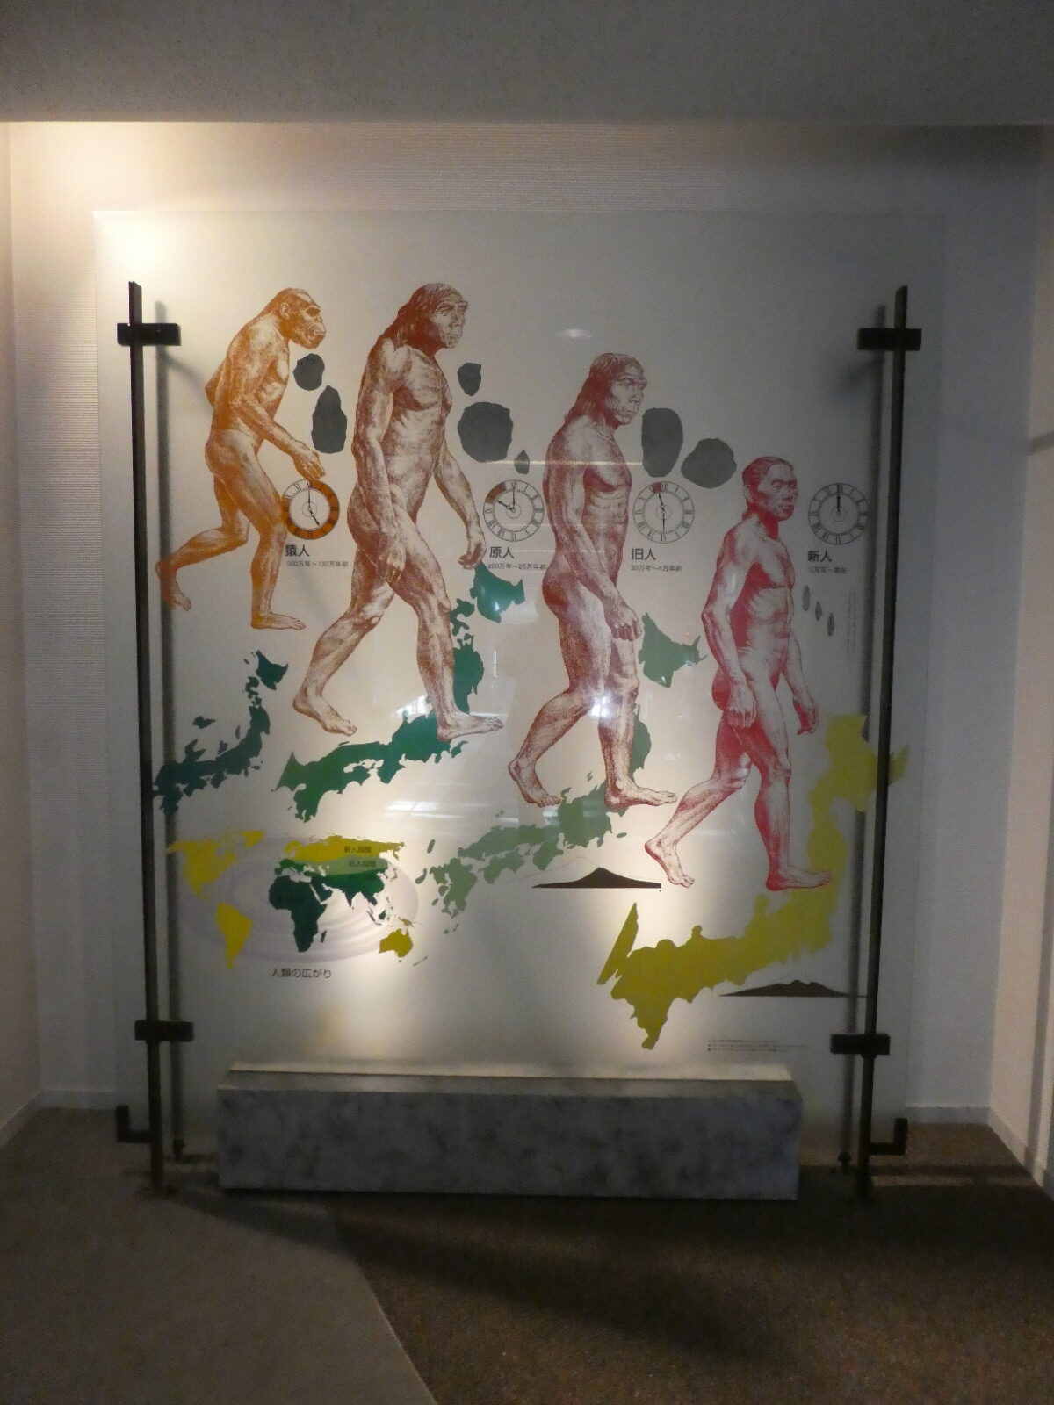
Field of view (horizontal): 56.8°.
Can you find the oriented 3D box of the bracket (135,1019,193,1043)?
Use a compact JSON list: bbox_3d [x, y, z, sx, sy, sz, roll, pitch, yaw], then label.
[{"bbox_3d":[-0.981,0.893,2.639,0.151,0.049,0.026,1,5,1],"label":"bracket"}]

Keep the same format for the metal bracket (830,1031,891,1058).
[{"bbox_3d":[0.894,0.916,2.612,0.151,0.049,0.026,1,5,1],"label":"metal bracket"}]

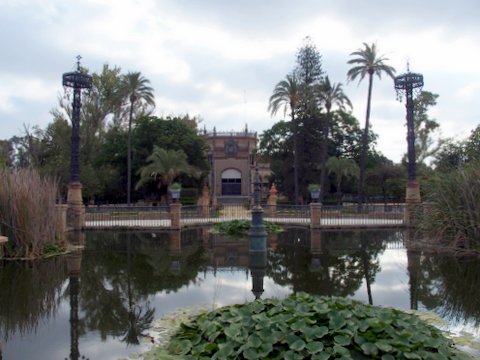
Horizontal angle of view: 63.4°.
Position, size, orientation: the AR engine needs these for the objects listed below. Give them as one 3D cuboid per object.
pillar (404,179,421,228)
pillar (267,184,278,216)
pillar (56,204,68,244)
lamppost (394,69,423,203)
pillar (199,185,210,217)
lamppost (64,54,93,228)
[{"bbox_3d":[9.352,1.285,21.052,0.900,2.517,0.900,0,-2,0],"label":"pillar"},{"bbox_3d":[2.488,1.577,29.551,0.850,2.470,0.850,0,-2,0],"label":"pillar"},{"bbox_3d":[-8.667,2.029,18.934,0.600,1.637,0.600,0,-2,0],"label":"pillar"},{"bbox_3d":[9.370,-2.454,21.160,1.500,7.782,1.500,0,-2,0],"label":"lamppost"},{"bbox_3d":[-2.701,1.577,29.551,0.850,2.470,0.850,0,-2,0],"label":"pillar"},{"bbox_3d":[-8.431,-1.930,20.086,1.500,9.044,1.500,0,-2,0],"label":"lamppost"}]

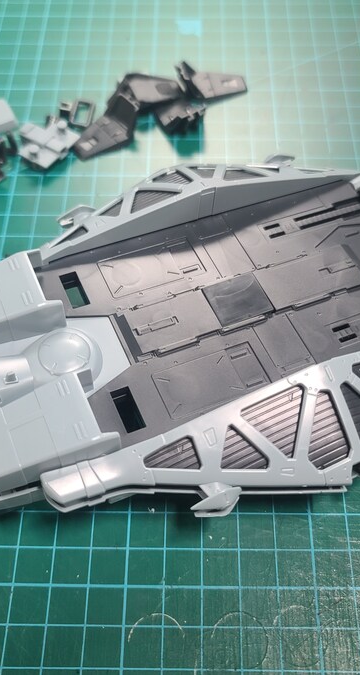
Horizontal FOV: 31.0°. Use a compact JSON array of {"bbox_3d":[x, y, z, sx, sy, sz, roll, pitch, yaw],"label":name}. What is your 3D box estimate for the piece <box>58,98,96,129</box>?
[{"bbox_3d":[-0.041,-0.090,0.261,0.013,0.005,0.013,9,60,6],"label":"piece"}]

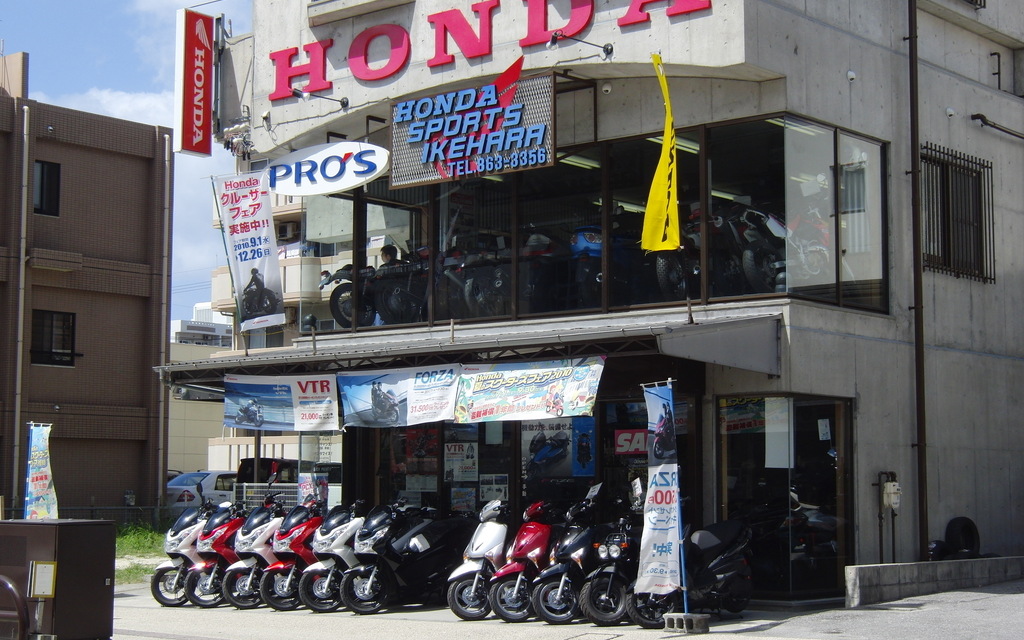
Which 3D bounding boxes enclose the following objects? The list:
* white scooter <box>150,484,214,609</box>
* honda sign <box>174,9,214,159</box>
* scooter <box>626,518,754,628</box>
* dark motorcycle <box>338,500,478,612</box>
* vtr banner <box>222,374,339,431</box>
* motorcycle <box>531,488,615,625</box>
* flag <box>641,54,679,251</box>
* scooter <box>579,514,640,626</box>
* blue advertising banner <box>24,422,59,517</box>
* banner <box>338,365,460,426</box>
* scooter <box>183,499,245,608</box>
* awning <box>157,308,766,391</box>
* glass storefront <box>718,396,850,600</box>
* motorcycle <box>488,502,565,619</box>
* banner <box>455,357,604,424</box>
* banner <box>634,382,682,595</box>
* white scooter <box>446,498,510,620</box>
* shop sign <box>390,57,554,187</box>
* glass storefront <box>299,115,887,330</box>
[{"bbox_3d":[-3.160,2.420,17.963,0.760,1.280,1.910,-4,-7,41],"label":"white scooter"},{"bbox_3d":[-4.117,-3.033,21.414,0.170,1.840,0.470,-5,-7,40],"label":"honda sign"},{"bbox_3d":[1.602,2.298,15.650,0.700,1.120,1.850,-4,-6,35],"label":"scooter"},{"bbox_3d":[-1.020,2.421,17.048,0.740,1.120,1.910,-4,-7,41],"label":"dark motorcycle"},{"bbox_3d":[-2.564,0.913,18.340,1.840,0.620,0.080,-5,-7,40],"label":"vtr banner"},{"bbox_3d":[0.897,2.277,15.795,0.680,1.160,1.830,-5,-8,42],"label":"motorcycle"},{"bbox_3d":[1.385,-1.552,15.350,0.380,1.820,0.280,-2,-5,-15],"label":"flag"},{"bbox_3d":[1.337,2.326,15.701,0.720,1.060,1.840,-5,-8,41],"label":"scooter"},{"bbox_3d":[-6.394,2.321,22.511,0.130,1.800,0.570,-4,-7,35],"label":"blue advertising banner"},{"bbox_3d":[-1.191,0.801,17.172,1.750,0.620,0.080,-5,-7,40],"label":"banner"},{"bbox_3d":[-2.870,2.643,18.759,0.730,1.150,1.910,-5,-8,42],"label":"scooter"},{"bbox_3d":[-0.836,0.415,19.557,7.960,0.680,2.190,-4,-7,41],"label":"awning"},{"bbox_3d":[3.028,1.955,18.386,0.930,2.250,1.340,-4,-7,41],"label":"glass storefront"},{"bbox_3d":[0.433,2.344,16.174,0.680,1.120,1.820,-4,-7,41],"label":"motorcycle"},{"bbox_3d":[0.170,0.740,17.276,2.020,0.630,0.080,-4,-7,41],"label":"banner"},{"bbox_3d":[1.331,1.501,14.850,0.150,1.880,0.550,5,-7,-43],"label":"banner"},{"bbox_3d":[0.022,2.361,16.375,0.680,1.120,1.820,-4,-7,41],"label":"white scooter"},{"bbox_3d":[-0.469,-2.145,18.093,2.420,1.220,0.160,-4,-7,39],"label":"shop sign"},{"bbox_3d":[0.781,-0.947,21.274,7.780,2.040,2.350,-4,-7,41],"label":"glass storefront"}]

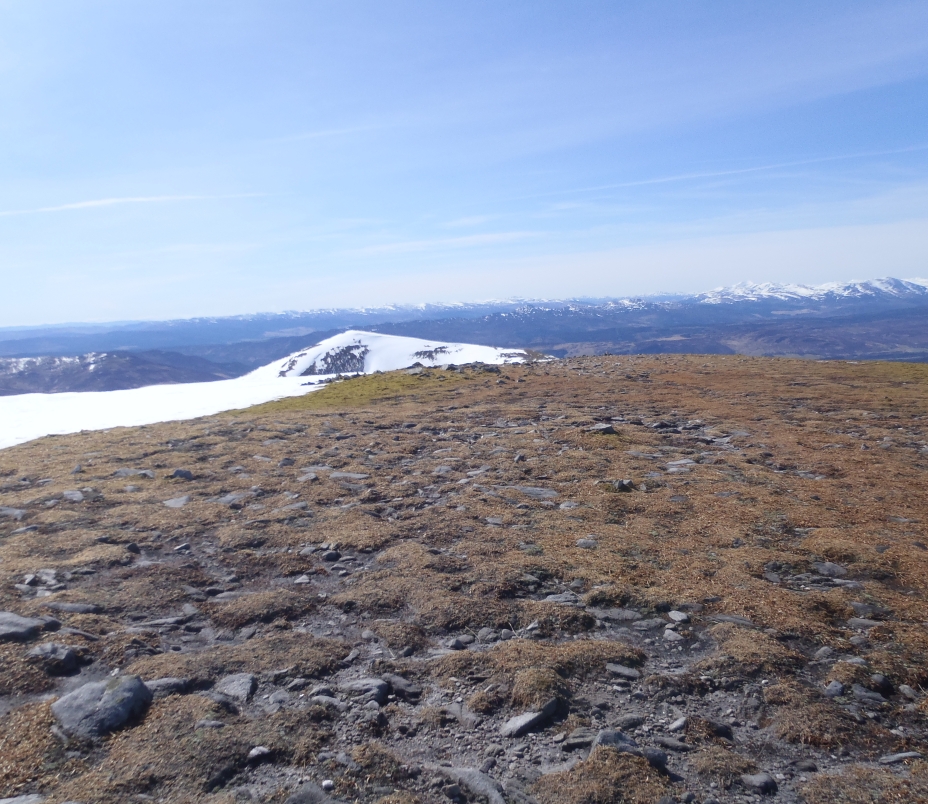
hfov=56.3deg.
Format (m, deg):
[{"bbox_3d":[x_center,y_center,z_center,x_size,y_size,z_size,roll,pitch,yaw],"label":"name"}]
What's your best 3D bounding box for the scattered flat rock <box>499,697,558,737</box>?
[{"bbox_3d":[0.267,1.291,3.567,0.269,0.078,0.133,-7,7,-42],"label":"scattered flat rock"}]

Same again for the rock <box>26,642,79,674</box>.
[{"bbox_3d":[-2.108,1.314,4.445,0.224,0.123,0.157,-1,5,10],"label":"rock"}]

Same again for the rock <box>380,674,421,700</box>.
[{"bbox_3d":[-0.285,1.293,3.943,0.191,0.071,0.117,1,6,35],"label":"rock"}]

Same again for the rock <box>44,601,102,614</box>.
[{"bbox_3d":[-2.457,1.293,5.460,0.329,0.051,0.161,-2,5,5],"label":"rock"}]

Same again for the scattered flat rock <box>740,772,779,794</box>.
[{"bbox_3d":[1.016,1.312,2.984,0.120,0.045,0.079,-1,5,15],"label":"scattered flat rock"}]

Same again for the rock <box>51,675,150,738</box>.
[{"bbox_3d":[-1.578,1.321,3.781,0.388,0.161,0.263,-6,6,-32],"label":"rock"}]

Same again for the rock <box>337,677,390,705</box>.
[{"bbox_3d":[-0.451,1.302,3.902,0.216,0.071,0.144,-2,5,0],"label":"rock"}]

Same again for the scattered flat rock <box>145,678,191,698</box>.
[{"bbox_3d":[-1.388,1.337,4.048,0.201,0.054,0.117,-3,5,-5],"label":"scattered flat rock"}]

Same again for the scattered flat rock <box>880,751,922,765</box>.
[{"bbox_3d":[1.580,1.286,3.139,0.154,0.025,0.061,-4,5,-15],"label":"scattered flat rock"}]

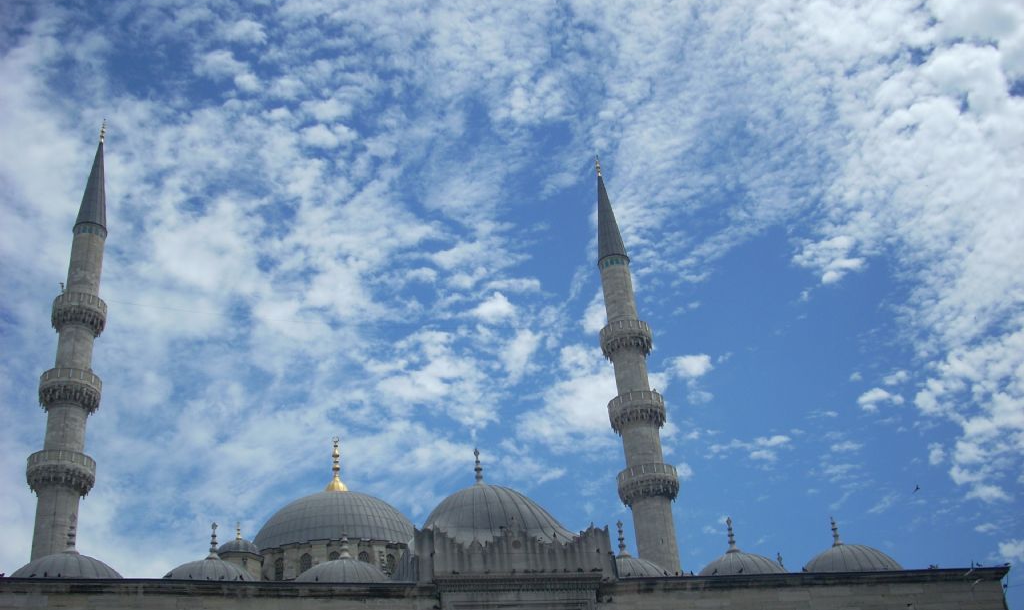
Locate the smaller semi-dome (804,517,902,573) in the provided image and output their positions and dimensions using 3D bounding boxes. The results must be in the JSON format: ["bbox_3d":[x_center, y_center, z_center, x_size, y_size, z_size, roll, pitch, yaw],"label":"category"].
[{"bbox_3d":[14.929,10.916,48.455,4.378,3.116,4.378,3,-31,-14],"label":"smaller semi-dome"}]

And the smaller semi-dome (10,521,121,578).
[{"bbox_3d":[-16.472,9.383,40.435,4.274,3.064,4.274,3,-31,-14],"label":"smaller semi-dome"}]

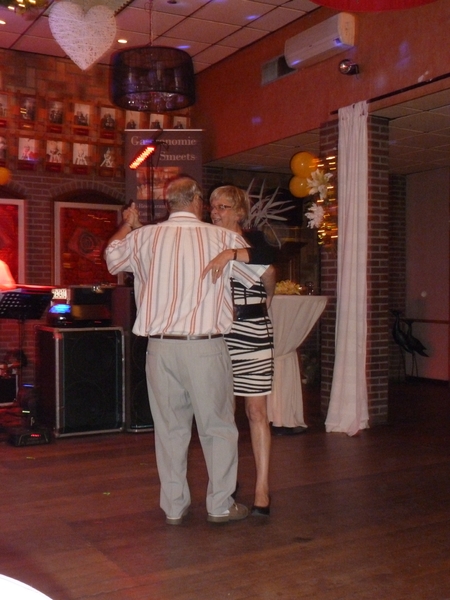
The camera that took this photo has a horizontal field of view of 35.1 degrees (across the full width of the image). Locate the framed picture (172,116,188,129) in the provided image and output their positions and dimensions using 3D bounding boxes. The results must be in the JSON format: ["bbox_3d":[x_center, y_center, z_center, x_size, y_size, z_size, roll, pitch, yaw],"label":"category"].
[{"bbox_3d":[-0.520,-2.014,8.399,0.197,0.300,0.025,-2,3,-30],"label":"framed picture"}]

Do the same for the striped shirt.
[{"bbox_3d":[-0.203,-0.131,3.660,0.800,0.630,0.420,0,1,2],"label":"striped shirt"}]

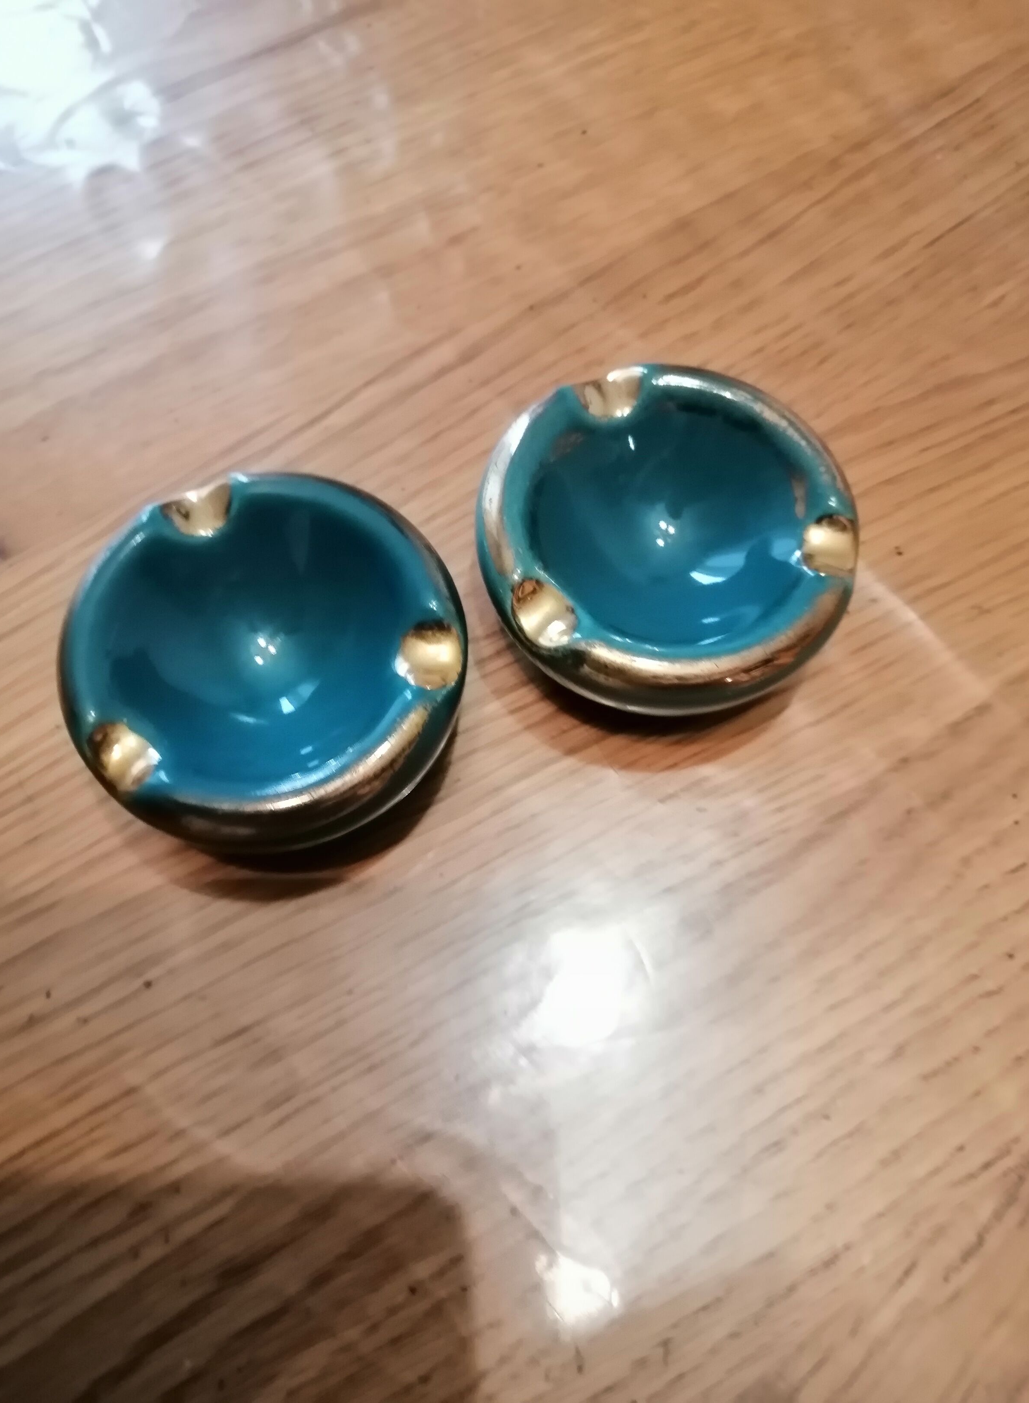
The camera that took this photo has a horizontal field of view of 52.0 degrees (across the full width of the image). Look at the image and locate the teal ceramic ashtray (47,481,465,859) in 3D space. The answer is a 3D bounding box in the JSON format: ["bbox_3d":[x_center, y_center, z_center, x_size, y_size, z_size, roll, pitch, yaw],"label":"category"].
[{"bbox_3d":[-0.056,-0.009,0.240,0.090,0.031,0.090,0,67,-2],"label":"teal ceramic ashtray"}]

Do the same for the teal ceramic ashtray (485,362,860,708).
[{"bbox_3d":[0.036,-0.039,0.256,0.090,0.031,0.090,0,67,-2],"label":"teal ceramic ashtray"}]

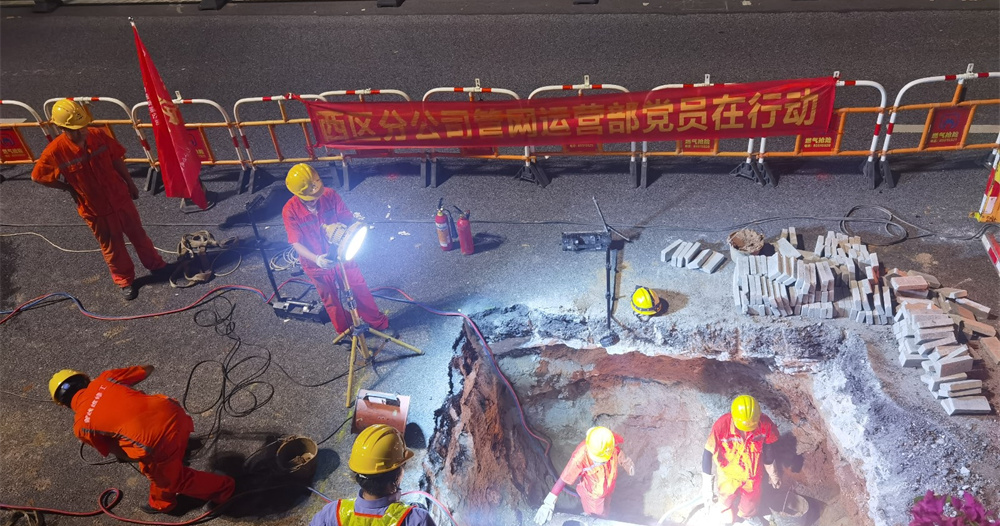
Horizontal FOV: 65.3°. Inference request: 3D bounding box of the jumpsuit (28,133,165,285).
[{"bbox_3d":[-3.234,-0.440,6.453,0.670,1.400,0.380,-27,44,-23],"label":"jumpsuit"}]

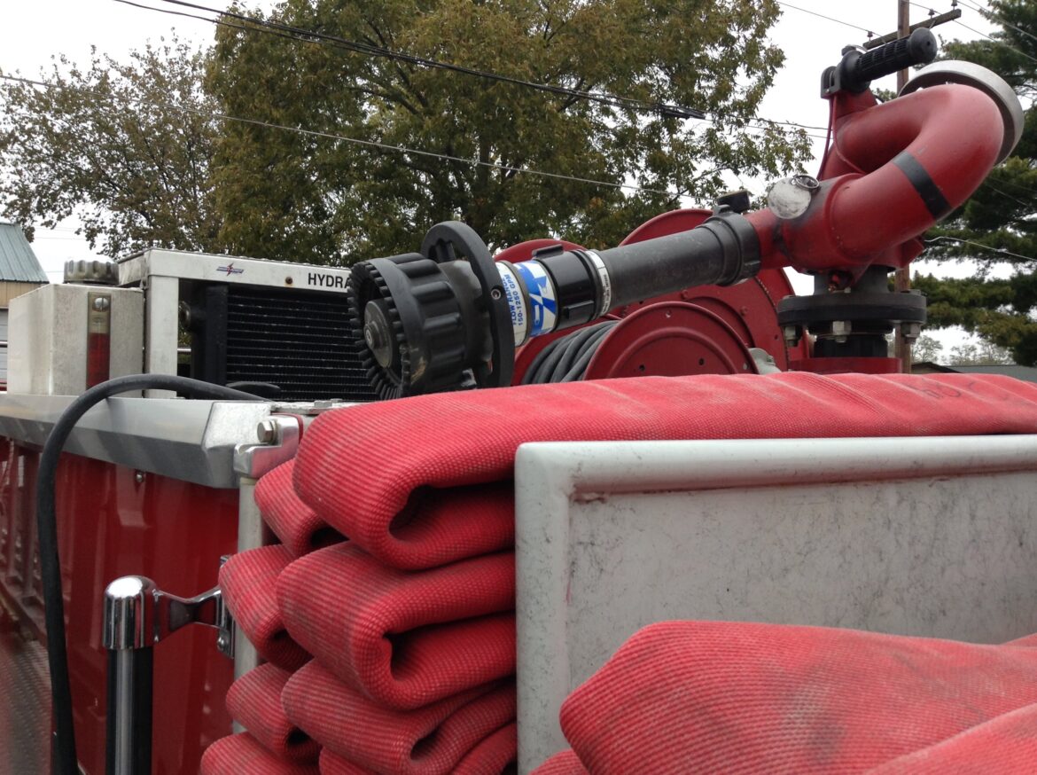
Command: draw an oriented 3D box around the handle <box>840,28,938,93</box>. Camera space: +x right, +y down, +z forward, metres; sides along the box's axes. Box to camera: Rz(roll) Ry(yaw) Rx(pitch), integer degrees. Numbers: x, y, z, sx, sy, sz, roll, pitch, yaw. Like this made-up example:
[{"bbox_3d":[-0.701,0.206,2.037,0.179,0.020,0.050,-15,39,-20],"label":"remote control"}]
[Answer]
[{"bbox_3d":[0.484,-0.430,1.285,0.052,0.052,0.128,1,-1,-25],"label":"handle"}]

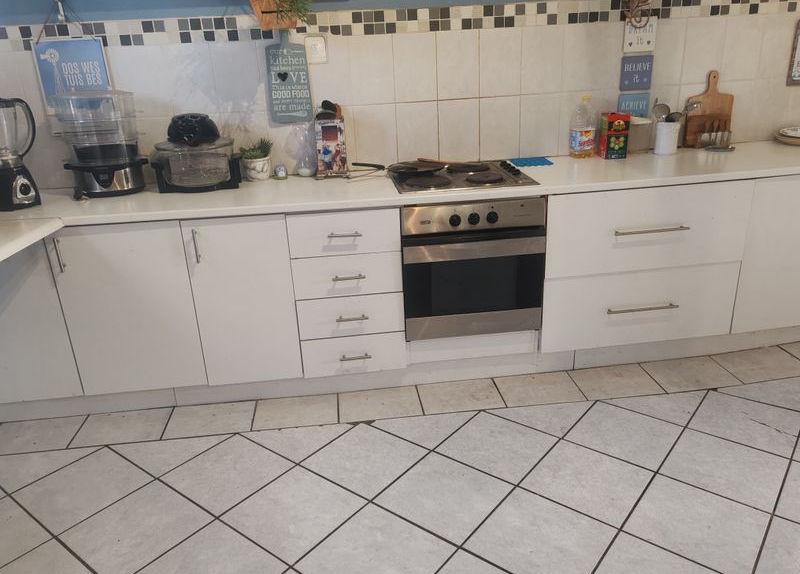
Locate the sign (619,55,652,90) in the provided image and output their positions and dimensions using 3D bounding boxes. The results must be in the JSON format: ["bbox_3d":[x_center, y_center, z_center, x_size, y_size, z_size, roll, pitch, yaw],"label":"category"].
[{"bbox_3d":[1.140,-1.027,3.003,0.153,0.154,0.012,-5,20,-5],"label":"sign"}]

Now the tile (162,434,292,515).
[{"bbox_3d":[-0.626,0.679,2.281,0.350,0.010,0.350,12,25,36],"label":"tile"}]

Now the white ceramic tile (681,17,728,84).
[{"bbox_3d":[1.475,-1.144,3.022,0.202,0.300,0.010,-4,20,-5],"label":"white ceramic tile"}]

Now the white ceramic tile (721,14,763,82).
[{"bbox_3d":[1.670,-1.161,3.037,0.196,0.297,0.010,-5,20,-5],"label":"white ceramic tile"}]

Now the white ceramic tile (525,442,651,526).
[{"bbox_3d":[0.655,0.676,2.176,0.353,0.010,0.353,13,25,37],"label":"white ceramic tile"}]

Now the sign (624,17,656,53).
[{"bbox_3d":[1.140,-1.193,2.959,0.156,0.152,0.012,-4,20,-5],"label":"sign"}]

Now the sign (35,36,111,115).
[{"bbox_3d":[-1.436,-0.929,2.753,0.300,0.306,0.017,-4,20,-5],"label":"sign"}]

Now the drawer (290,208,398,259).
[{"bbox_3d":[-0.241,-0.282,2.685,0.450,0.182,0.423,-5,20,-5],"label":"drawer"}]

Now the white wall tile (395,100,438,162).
[{"bbox_3d":[0.086,-0.730,2.988,0.200,0.300,0.010,-5,20,-5],"label":"white wall tile"}]

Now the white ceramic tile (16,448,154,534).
[{"bbox_3d":[-1.142,0.727,2.258,0.353,0.010,0.353,13,25,37],"label":"white ceramic tile"}]

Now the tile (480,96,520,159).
[{"bbox_3d":[0.486,-0.767,3.025,0.200,0.300,0.010,-5,20,-5],"label":"tile"}]

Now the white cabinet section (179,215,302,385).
[{"bbox_3d":[-0.661,-0.025,2.800,0.404,0.721,0.560,-5,21,-5],"label":"white cabinet section"}]

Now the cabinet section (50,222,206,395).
[{"bbox_3d":[-1.116,0.010,2.767,0.511,0.721,0.550,-5,21,-5],"label":"cabinet section"}]

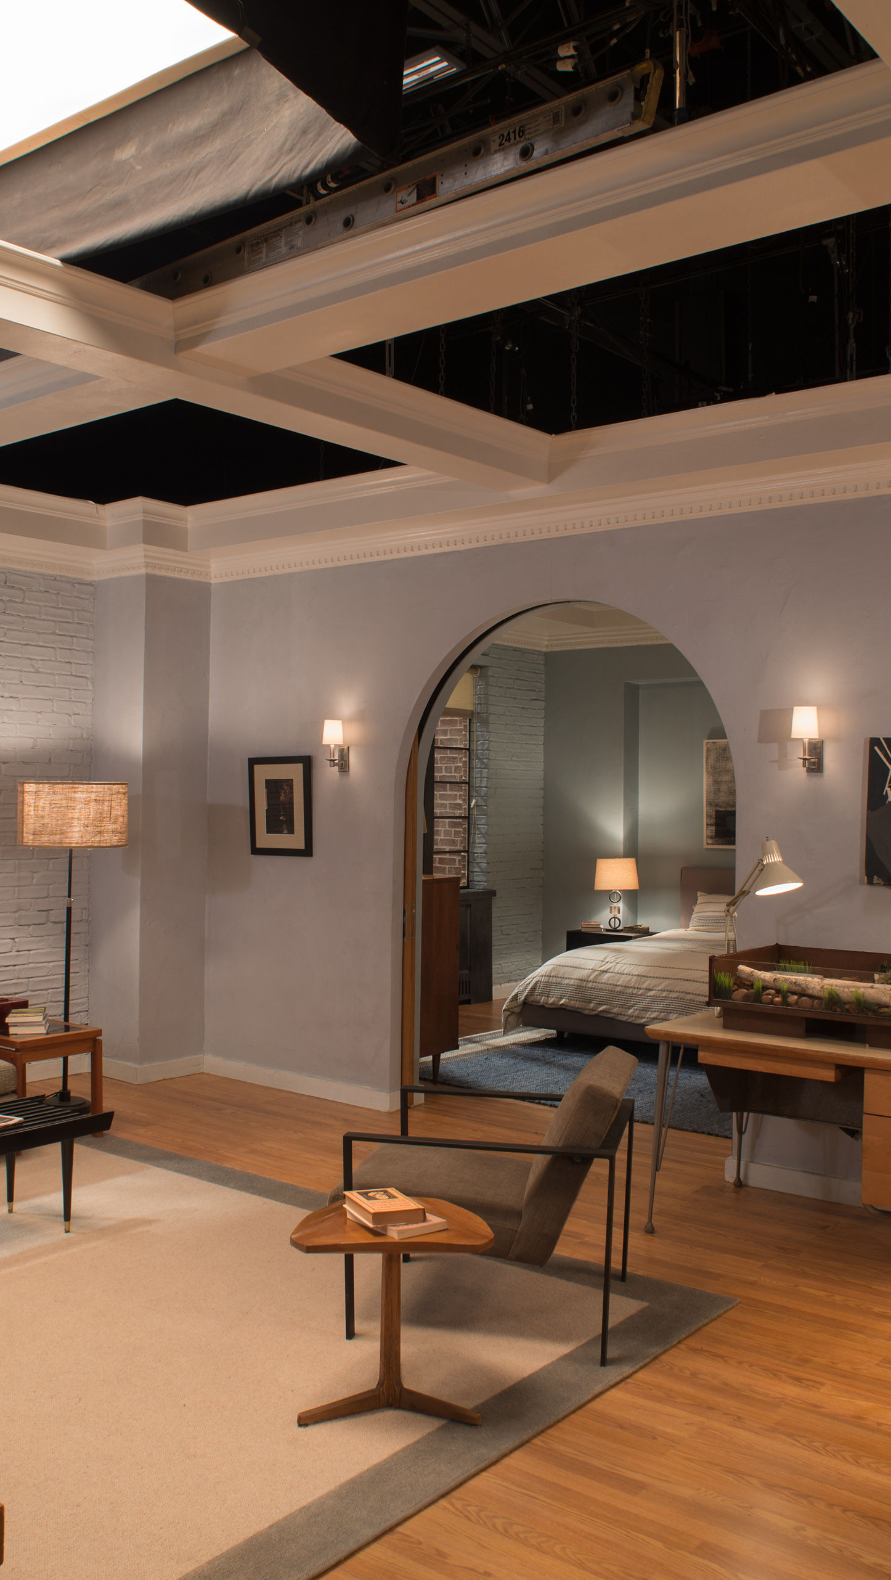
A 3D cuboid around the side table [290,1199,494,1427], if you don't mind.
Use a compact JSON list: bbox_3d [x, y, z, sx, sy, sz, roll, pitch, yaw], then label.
[{"bbox_3d":[-0.152,1.399,3.583,0.540,0.465,0.440,0,0,0],"label":"side table"}]

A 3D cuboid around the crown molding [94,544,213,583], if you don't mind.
[{"bbox_3d":[-1.623,-1.201,7.211,0.485,0.115,0.476,0,0,37],"label":"crown molding"}]

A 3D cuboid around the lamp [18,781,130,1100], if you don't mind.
[{"bbox_3d":[-1.885,0.756,6.589,0.545,1.600,0.545,0,0,37],"label":"lamp"}]

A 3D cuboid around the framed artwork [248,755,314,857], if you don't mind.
[{"bbox_3d":[-0.854,0.086,6.906,0.448,0.521,0.028,0,0,37],"label":"framed artwork"}]

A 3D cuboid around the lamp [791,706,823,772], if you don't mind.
[{"bbox_3d":[1.438,-0.199,5.224,0.120,0.258,0.154,0,0,38],"label":"lamp"}]

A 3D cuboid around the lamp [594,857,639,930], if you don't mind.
[{"bbox_3d":[1.275,0.781,9.750,0.330,0.550,0.330,0,0,37],"label":"lamp"}]

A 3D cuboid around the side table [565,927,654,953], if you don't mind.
[{"bbox_3d":[1.355,1.381,10.472,0.667,0.492,0.377,0,0,38],"label":"side table"}]

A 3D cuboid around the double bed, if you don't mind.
[{"bbox_3d":[1.767,1.104,8.645,1.720,1.000,2.270,0,0,37],"label":"double bed"}]

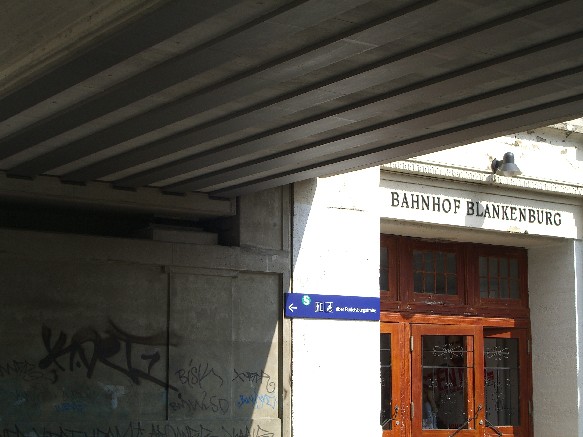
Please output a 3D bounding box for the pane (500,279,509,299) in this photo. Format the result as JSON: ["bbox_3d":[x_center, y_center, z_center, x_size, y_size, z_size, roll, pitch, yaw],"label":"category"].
[{"bbox_3d":[2.424,0.797,13.030,0.127,0.220,0.020,6,-10,-36],"label":"pane"}]

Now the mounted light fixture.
[{"bbox_3d":[2.226,-0.566,11.846,0.265,0.232,0.335,6,-10,-36],"label":"mounted light fixture"}]

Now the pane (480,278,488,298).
[{"bbox_3d":[2.164,0.785,12.838,0.127,0.218,0.020,6,-10,-36],"label":"pane"}]

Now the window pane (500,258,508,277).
[{"bbox_3d":[2.431,0.559,13.067,0.127,0.208,0.020,6,-10,-36],"label":"window pane"}]

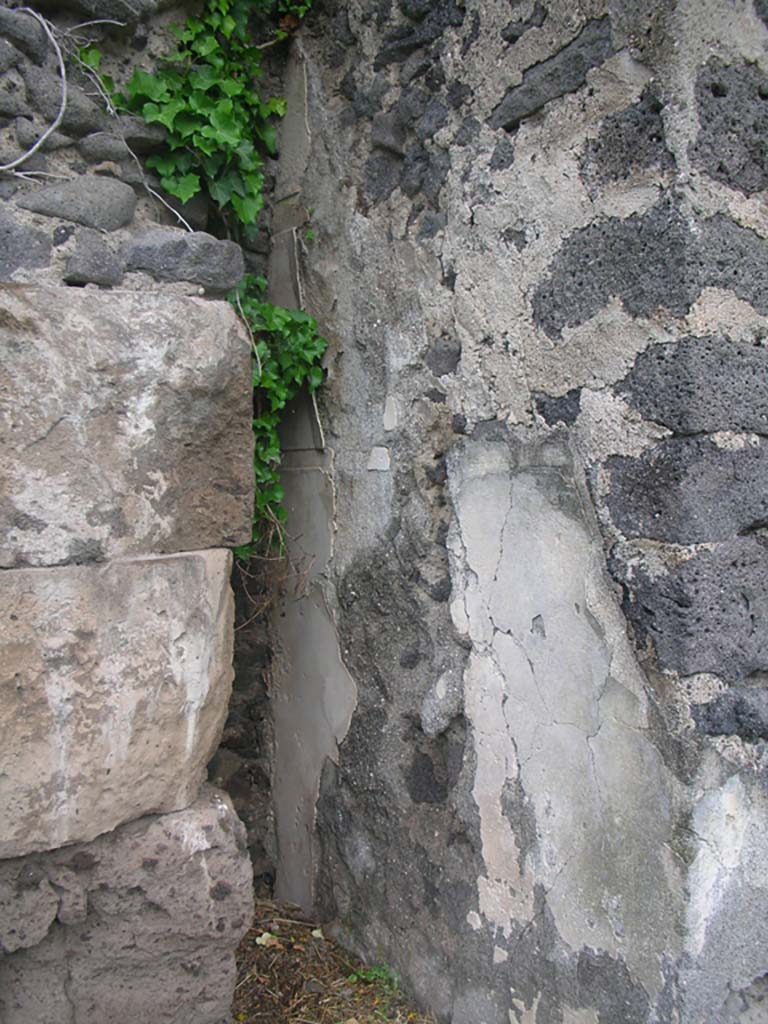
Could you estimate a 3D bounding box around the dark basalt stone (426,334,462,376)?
[{"bbox_3d":[0.146,-0.345,2.295,0.090,0.092,0.065,1,2,40],"label":"dark basalt stone"}]

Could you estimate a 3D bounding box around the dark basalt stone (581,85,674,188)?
[{"bbox_3d":[0.491,-0.719,2.011,0.200,0.195,0.120,1,2,40],"label":"dark basalt stone"}]

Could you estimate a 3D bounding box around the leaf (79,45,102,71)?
[{"bbox_3d":[-0.695,-1.075,2.450,0.058,0.062,0.020,0,2,-9],"label":"leaf"}]

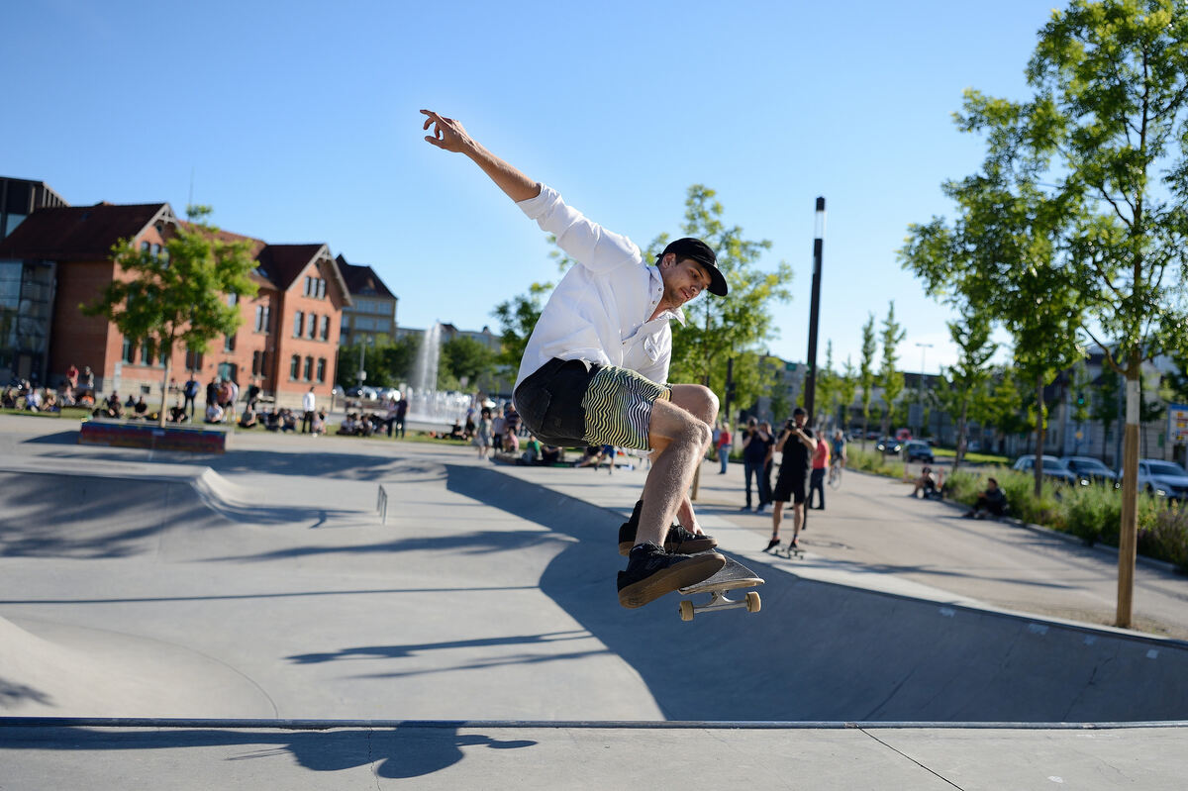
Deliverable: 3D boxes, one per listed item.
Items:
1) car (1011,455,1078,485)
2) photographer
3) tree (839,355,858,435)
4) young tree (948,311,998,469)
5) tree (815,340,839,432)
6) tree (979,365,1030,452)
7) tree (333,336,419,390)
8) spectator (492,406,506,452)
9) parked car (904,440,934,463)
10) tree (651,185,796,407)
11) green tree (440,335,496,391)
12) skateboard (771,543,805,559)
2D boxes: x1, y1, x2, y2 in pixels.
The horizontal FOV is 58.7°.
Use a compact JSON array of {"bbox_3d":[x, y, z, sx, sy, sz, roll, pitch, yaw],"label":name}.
[{"bbox_3d":[21.352,3.585,49.983,1.800,1.500,4.300,4,-1,5],"label":"car"},{"bbox_3d":[2.476,1.060,13.300,0.650,1.780,0.500,3,-2,14],"label":"photographer"},{"bbox_3d":[20.730,0.565,86.000,1.600,7.800,1.600,3,-1,0],"label":"tree"},{"bbox_3d":[16.269,0.158,45.918,2.200,7.500,2.200,4,-1,0],"label":"young tree"},{"bbox_3d":[15.587,0.192,70.912,1.800,8.000,1.800,4,-1,0],"label":"tree"},{"bbox_3d":[40.043,1.352,103.000,4.600,8.700,4.600,3,-1,0],"label":"tree"},{"bbox_3d":[-24.087,-3.182,117.000,9.000,7.200,7.500,3,-1,0],"label":"tree"},{"bbox_3d":[-3.324,1.254,36.982,0.520,1.680,0.350,5,-1,-17],"label":"spectator"},{"bbox_3d":[21.502,3.742,70.000,1.800,1.520,4.300,3,-2,12],"label":"parked car"},{"bbox_3d":[2.393,-1.109,21.900,3.200,6.500,3.200,3,-1,0],"label":"tree"},{"bbox_3d":[-11.360,-2.762,95.000,5.600,5.800,5.400,4,-2,0],"label":"green tree"},{"bbox_3d":[2.427,1.944,13.200,0.200,0.130,0.800,4,-1,-25],"label":"skateboard"}]

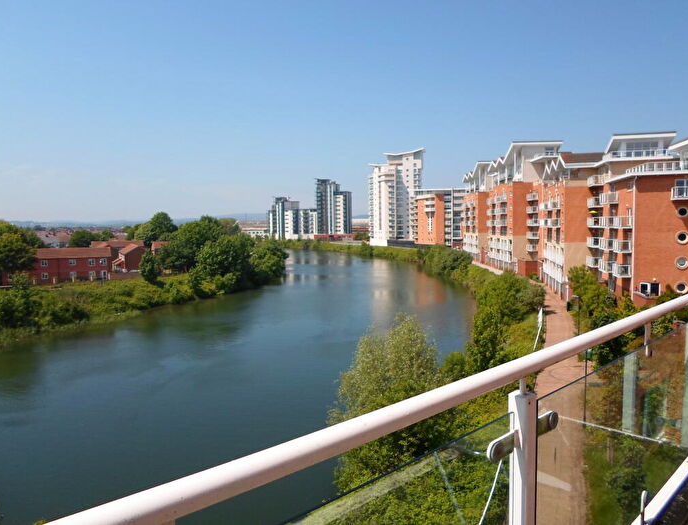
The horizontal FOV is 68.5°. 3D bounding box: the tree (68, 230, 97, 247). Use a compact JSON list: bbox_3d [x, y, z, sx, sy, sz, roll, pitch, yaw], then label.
[{"bbox_3d":[-81.381,-4.879,158.385,9.000,10.280,8.500,-3,5,-27],"label":"tree"}]

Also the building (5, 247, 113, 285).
[{"bbox_3d":[-60.241,0.743,108.571,19.600,7.100,8.500,-3,5,-22],"label":"building"}]

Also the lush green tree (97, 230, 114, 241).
[{"bbox_3d":[-80.615,-5.457,169.982,6.800,10.600,6.800,-1,4,0],"label":"lush green tree"}]

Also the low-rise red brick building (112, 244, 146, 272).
[{"bbox_3d":[-52.289,-0.766,125.455,7.600,7.200,10.600,-3,5,-29],"label":"low-rise red brick building"}]

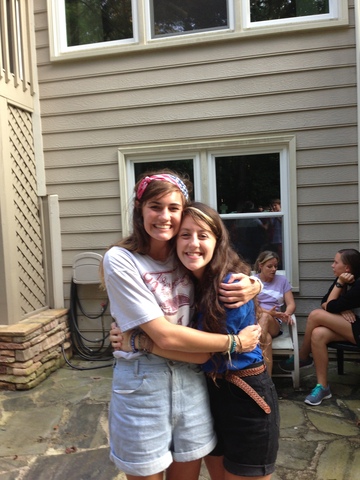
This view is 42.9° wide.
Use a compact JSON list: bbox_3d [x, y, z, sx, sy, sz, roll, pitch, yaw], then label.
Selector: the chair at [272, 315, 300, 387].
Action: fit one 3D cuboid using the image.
[{"bbox_3d":[0.764,0.810,4.191,0.600,0.840,0.660,-2,3,13],"label":"chair"}]

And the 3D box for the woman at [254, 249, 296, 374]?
[{"bbox_3d":[0.738,0.670,4.003,0.540,1.140,0.820,-2,3,13],"label":"woman"}]

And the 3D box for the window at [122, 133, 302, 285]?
[{"bbox_3d":[0.261,-0.223,4.617,1.800,1.510,0.120,-2,3,13],"label":"window"}]

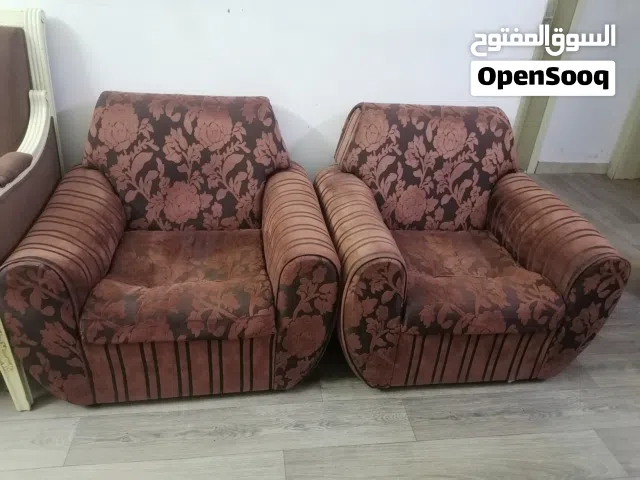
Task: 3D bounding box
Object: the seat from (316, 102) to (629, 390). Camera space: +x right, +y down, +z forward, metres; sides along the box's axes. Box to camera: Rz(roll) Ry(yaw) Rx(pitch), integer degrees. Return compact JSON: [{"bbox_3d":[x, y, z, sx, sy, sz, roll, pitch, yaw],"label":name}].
[{"bbox_3d":[0.522,-0.017,2.104,1.023,0.891,0.843,-2,32,-9],"label":"seat"}]

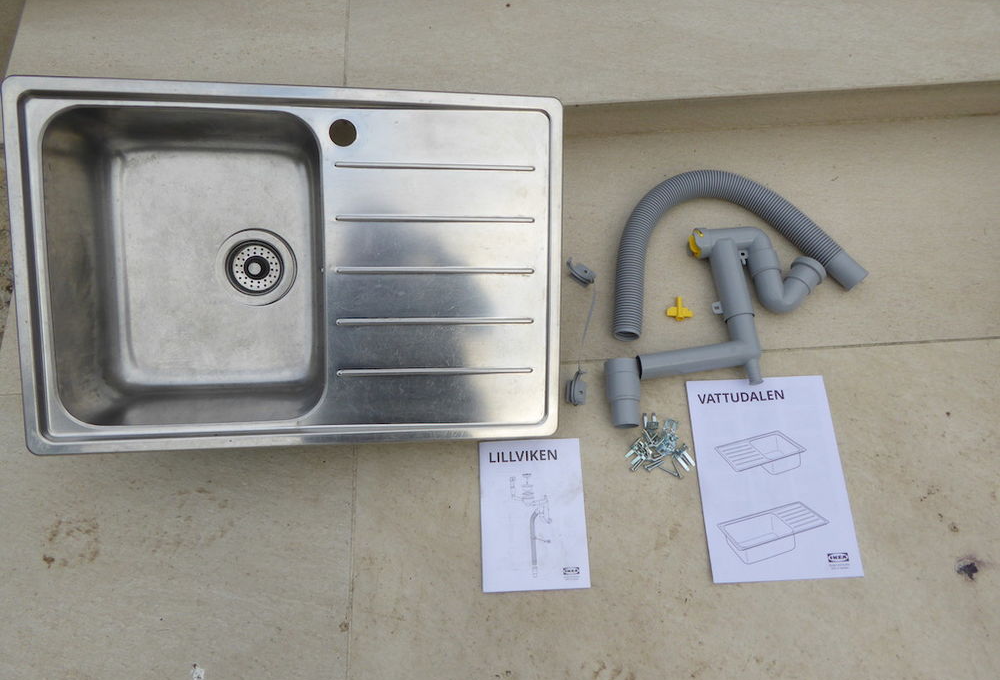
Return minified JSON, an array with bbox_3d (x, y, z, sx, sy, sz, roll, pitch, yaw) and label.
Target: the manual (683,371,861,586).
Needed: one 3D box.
[{"bbox_3d":[0.399,0.198,1.022,0.210,0.005,0.297,-2,69,0],"label":"manual"}]

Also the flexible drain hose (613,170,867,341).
[{"bbox_3d":[0.355,-0.164,1.133,0.430,0.047,0.272,-13,70,-4],"label":"flexible drain hose"}]

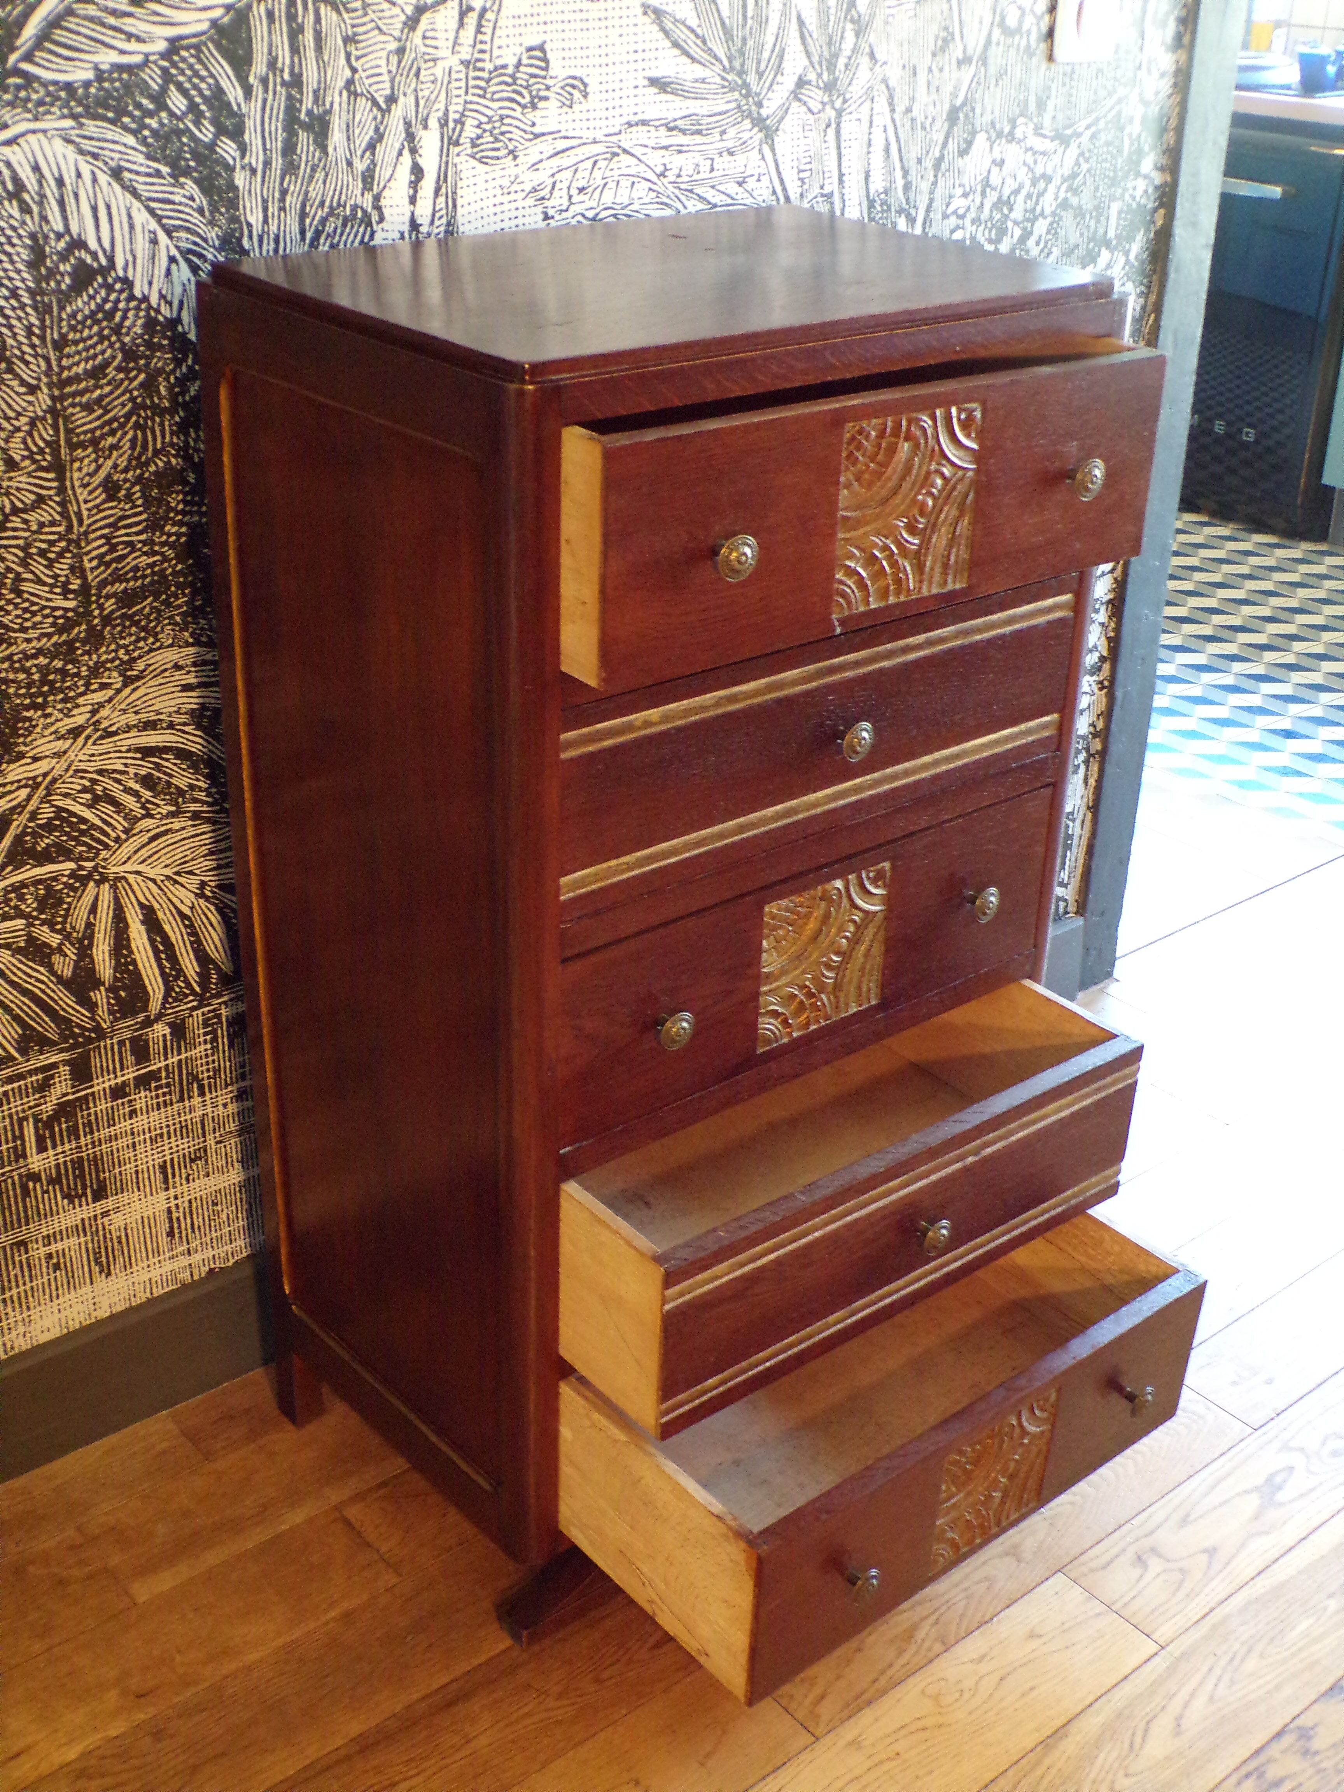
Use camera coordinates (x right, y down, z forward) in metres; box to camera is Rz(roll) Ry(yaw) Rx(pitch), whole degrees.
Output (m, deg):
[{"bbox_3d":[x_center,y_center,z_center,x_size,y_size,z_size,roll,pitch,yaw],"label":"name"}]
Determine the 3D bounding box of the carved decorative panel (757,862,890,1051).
[{"bbox_3d":[0.117,0.046,1.477,0.130,0.128,0.012,-19,34,-35],"label":"carved decorative panel"}]

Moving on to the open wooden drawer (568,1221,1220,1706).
[{"bbox_3d":[0.144,0.394,1.599,0.494,0.153,0.350,-19,34,-35],"label":"open wooden drawer"}]

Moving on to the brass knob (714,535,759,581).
[{"bbox_3d":[0.037,-0.209,1.175,0.031,0.031,0.025,-18,34,-33],"label":"brass knob"}]

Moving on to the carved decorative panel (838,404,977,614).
[{"bbox_3d":[0.157,-0.257,1.274,0.125,0.127,0.012,-18,34,-33],"label":"carved decorative panel"}]

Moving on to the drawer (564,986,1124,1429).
[{"bbox_3d":[0.085,0.194,1.582,0.494,0.156,0.350,-19,34,-35],"label":"drawer"}]

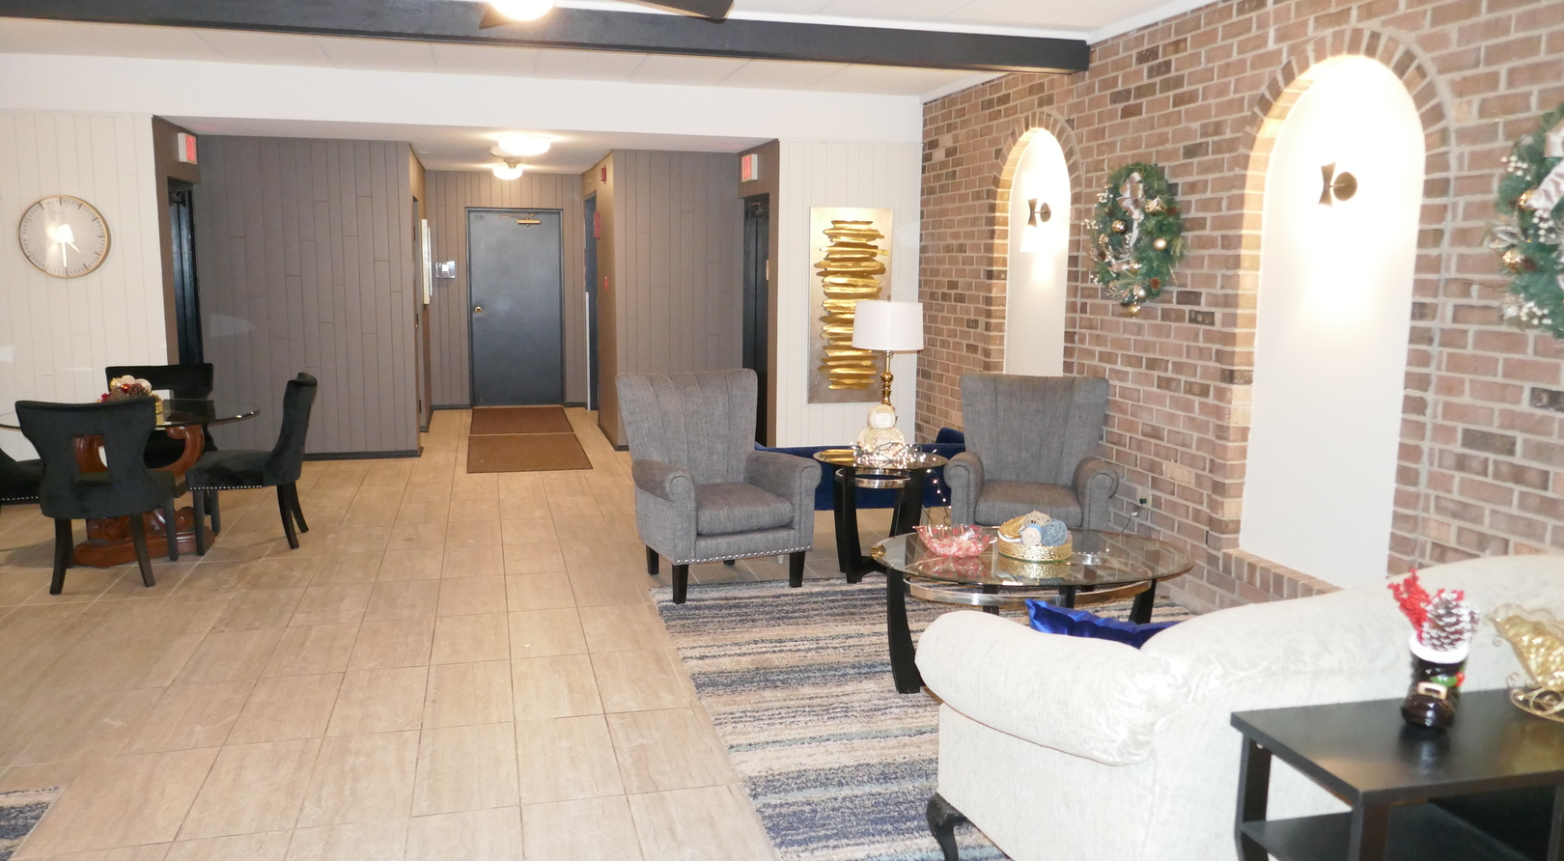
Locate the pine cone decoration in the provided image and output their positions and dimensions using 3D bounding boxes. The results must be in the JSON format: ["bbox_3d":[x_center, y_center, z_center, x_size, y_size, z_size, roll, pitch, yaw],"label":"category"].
[{"bbox_3d":[1.453,0.419,2.370,0.110,0.135,0.110,-1,9,-15],"label":"pine cone decoration"}]

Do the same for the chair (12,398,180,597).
[{"bbox_3d":[-3.244,0.263,5.210,0.540,0.920,0.600,-2,9,-22],"label":"chair"}]

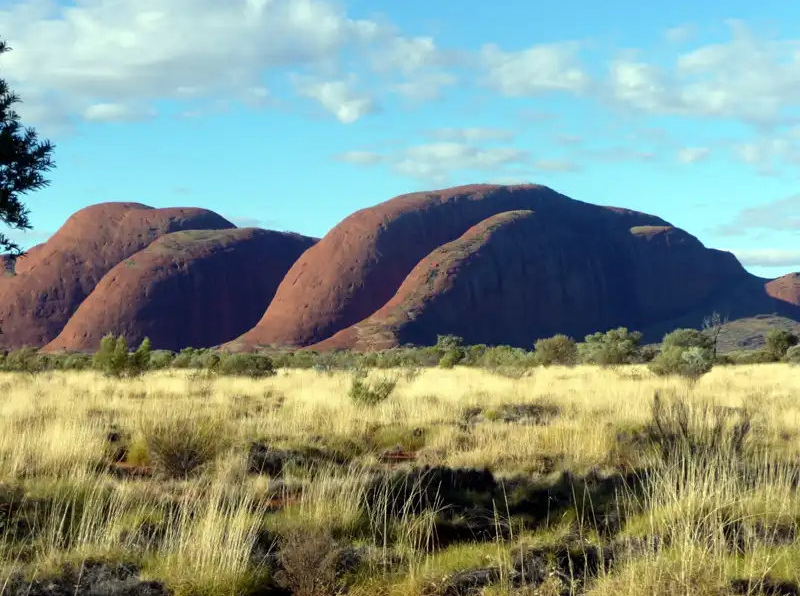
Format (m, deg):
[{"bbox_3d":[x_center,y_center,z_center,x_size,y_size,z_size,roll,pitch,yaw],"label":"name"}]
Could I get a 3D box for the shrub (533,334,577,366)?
[{"bbox_3d":[10.028,3.472,108.000,2.856,2.207,2.570,0,-2,0],"label":"shrub"}]

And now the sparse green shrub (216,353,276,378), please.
[{"bbox_3d":[-7.380,3.269,80.000,2.885,1.298,2.452,0,-2,0],"label":"sparse green shrub"}]

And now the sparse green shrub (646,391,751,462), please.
[{"bbox_3d":[4.216,1.836,23.500,1.469,1.059,1.175,0,-2,0],"label":"sparse green shrub"}]

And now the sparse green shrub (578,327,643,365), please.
[{"bbox_3d":[13.662,3.148,108.000,4.154,2.596,3.531,0,-2,0],"label":"sparse green shrub"}]

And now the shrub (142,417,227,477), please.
[{"bbox_3d":[-2.836,1.970,22.000,1.137,0.806,1.046,0,-2,0],"label":"shrub"}]

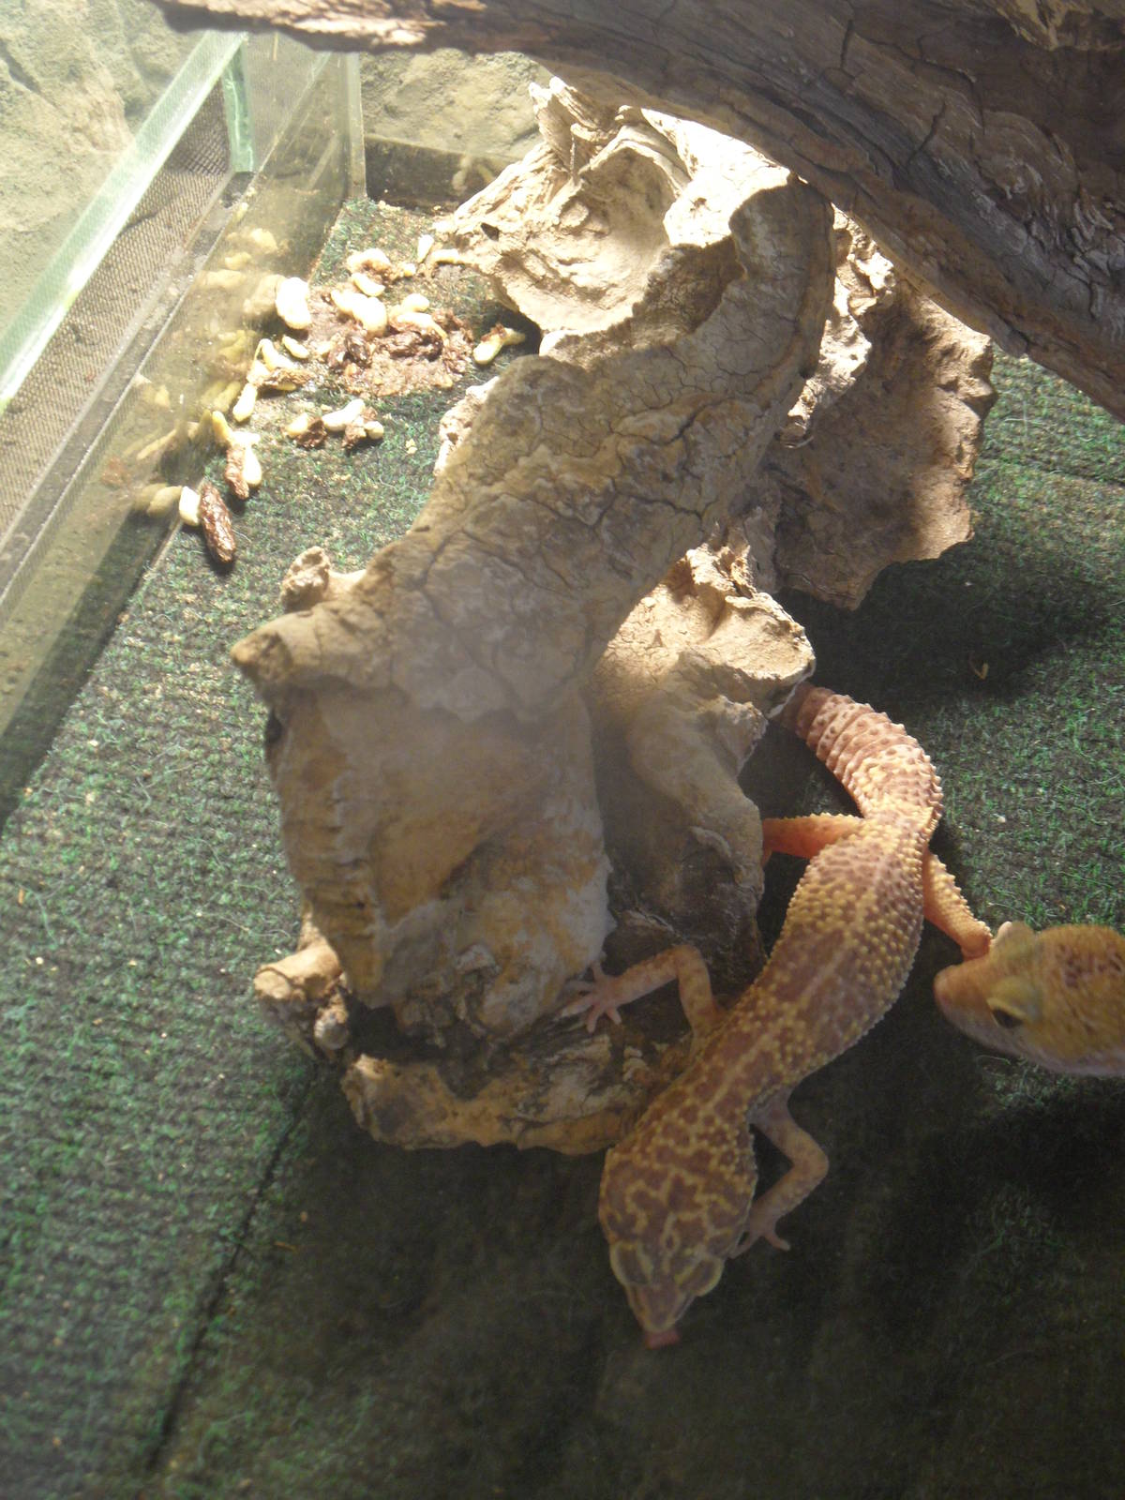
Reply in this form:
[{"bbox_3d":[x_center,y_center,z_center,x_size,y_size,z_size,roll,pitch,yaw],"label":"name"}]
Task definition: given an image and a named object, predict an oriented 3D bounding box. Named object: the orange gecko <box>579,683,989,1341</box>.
[{"bbox_3d":[0.036,0.041,0.481,0.073,0.030,0.147,18,53,13],"label":"orange gecko"}]

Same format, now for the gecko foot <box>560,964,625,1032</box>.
[{"bbox_3d":[0.005,0.046,0.478,0.011,0.006,0.014,-26,56,-21],"label":"gecko foot"}]

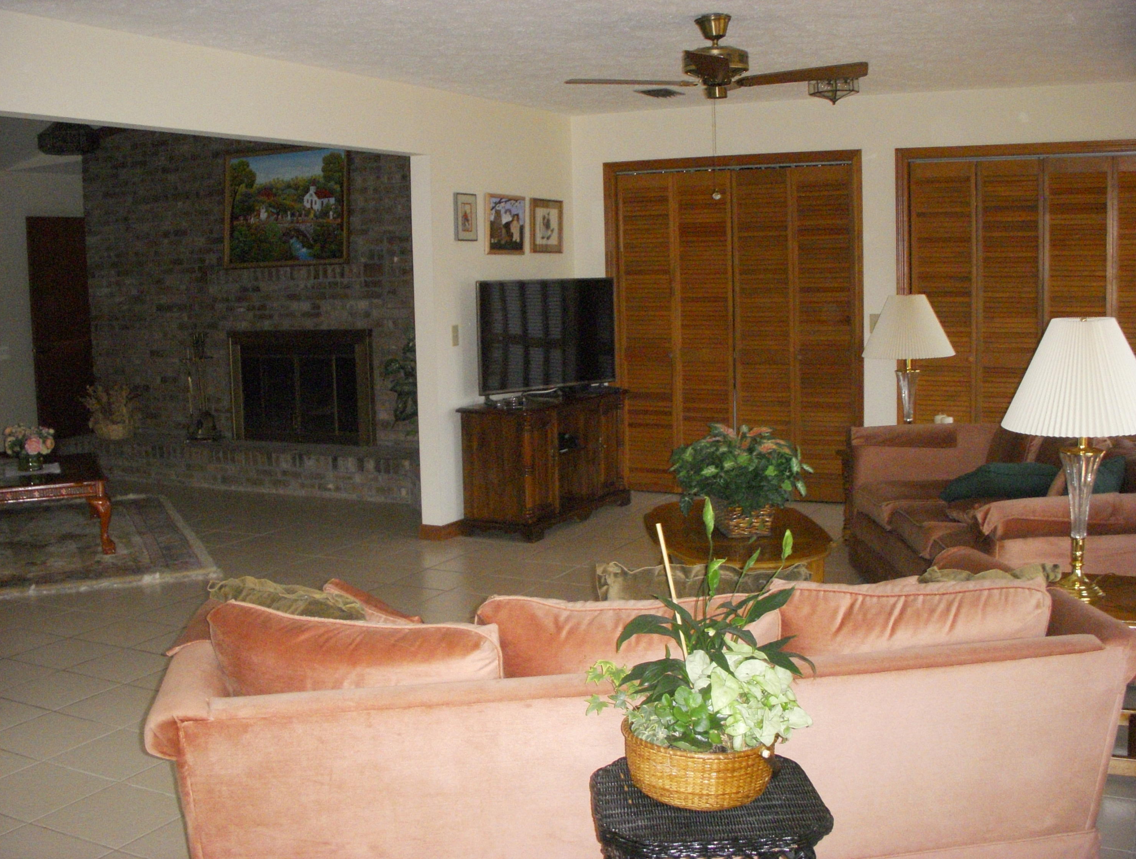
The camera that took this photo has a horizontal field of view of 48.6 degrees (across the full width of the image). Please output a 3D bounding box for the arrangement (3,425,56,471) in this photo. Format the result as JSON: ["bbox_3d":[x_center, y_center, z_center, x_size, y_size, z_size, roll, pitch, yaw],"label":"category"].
[{"bbox_3d":[-2.965,0.100,6.880,0.270,0.245,0.265,-4,8,-23],"label":"arrangement"}]

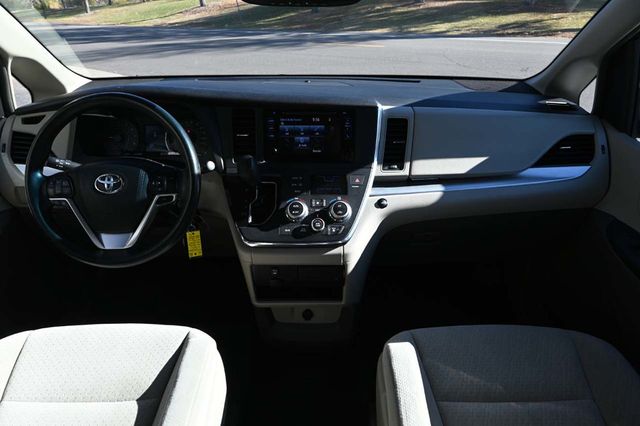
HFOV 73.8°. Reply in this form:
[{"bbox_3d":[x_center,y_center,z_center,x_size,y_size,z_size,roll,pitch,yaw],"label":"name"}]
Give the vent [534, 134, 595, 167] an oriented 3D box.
[{"bbox_3d":[0.622,-0.159,1.085,0.145,0.078,0.040,2,14,4],"label":"vent"}]

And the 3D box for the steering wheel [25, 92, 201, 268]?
[{"bbox_3d":[-0.464,-0.071,0.962,0.385,0.385,0.110,0,2,0],"label":"steering wheel"}]

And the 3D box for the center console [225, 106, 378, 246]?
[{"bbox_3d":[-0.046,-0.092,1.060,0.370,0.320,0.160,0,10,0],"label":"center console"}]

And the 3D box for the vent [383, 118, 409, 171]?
[{"bbox_3d":[0.192,-0.174,1.085,0.056,0.128,0.030,0,17,0],"label":"vent"}]

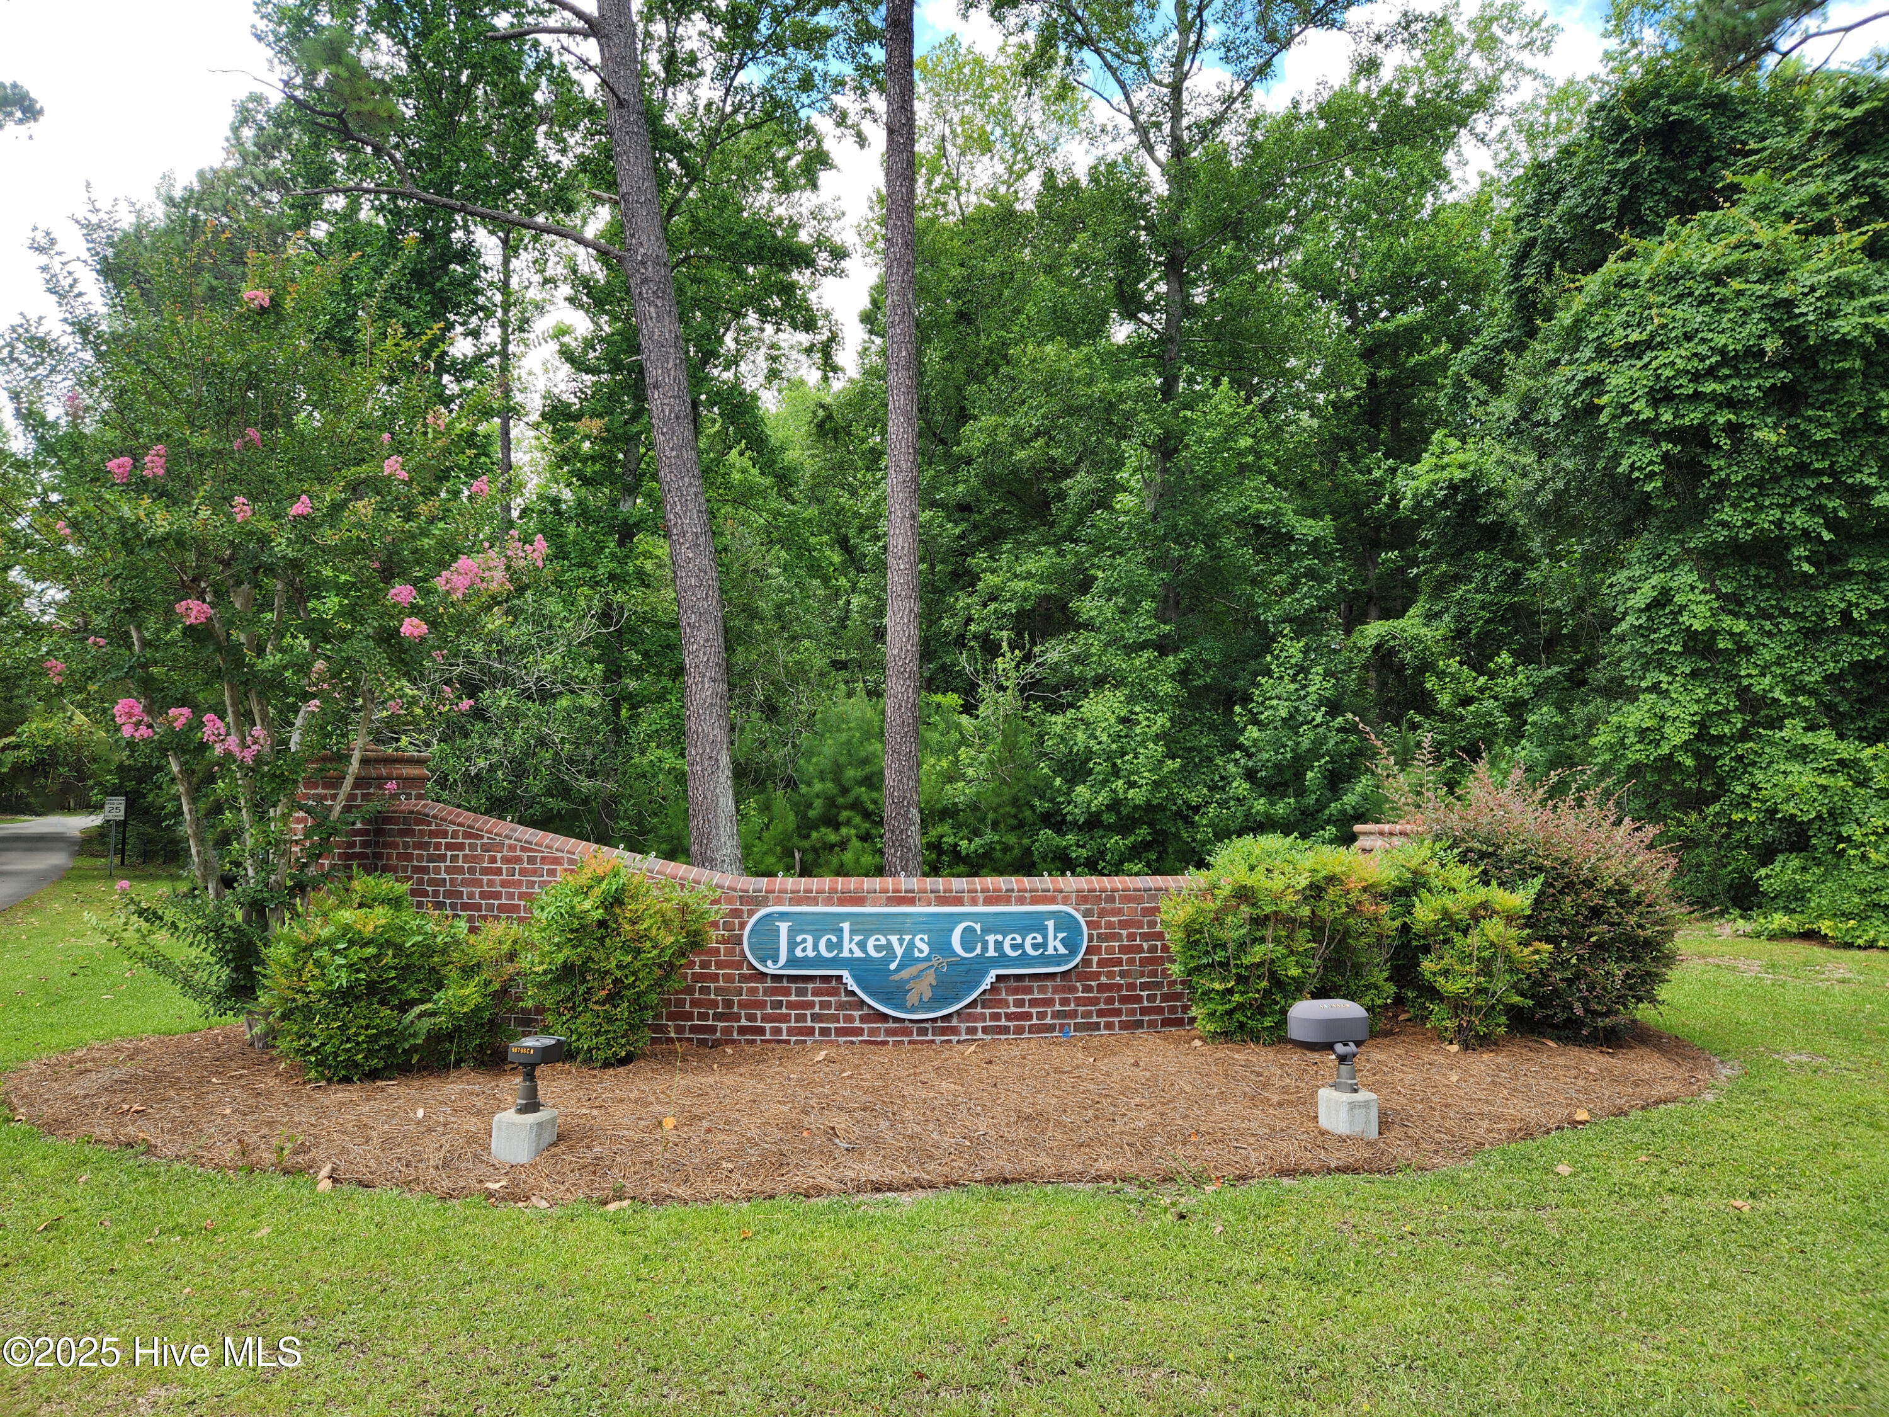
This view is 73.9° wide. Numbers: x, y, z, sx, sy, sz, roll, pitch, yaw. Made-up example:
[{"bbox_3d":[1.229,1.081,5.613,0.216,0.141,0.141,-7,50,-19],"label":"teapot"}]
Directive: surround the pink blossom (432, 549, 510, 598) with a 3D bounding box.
[{"bbox_3d":[-2.876,-0.815,7.657,0.462,0.306,0.320,0,-5,0],"label":"pink blossom"}]

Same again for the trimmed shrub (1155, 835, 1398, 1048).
[{"bbox_3d":[2.176,1.487,8.229,1.507,1.312,1.050,0,-5,0],"label":"trimmed shrub"}]

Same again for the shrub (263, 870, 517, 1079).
[{"bbox_3d":[-3.242,1.503,7.291,1.383,1.069,1.200,0,-5,0],"label":"shrub"}]

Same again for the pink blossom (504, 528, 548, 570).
[{"bbox_3d":[-2.574,-0.981,7.722,0.259,0.263,0.220,0,-5,0],"label":"pink blossom"}]

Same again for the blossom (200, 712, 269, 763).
[{"bbox_3d":[-4.278,0.178,7.564,0.397,0.311,0.300,0,-5,0],"label":"blossom"}]

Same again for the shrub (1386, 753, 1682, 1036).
[{"bbox_3d":[4.169,1.278,8.871,1.970,1.859,1.750,0,-5,0],"label":"shrub"}]

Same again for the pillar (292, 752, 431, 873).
[{"bbox_3d":[-4.090,1.207,8.742,0.670,1.921,0.670,-3,-6,32],"label":"pillar"}]

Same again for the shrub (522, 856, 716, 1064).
[{"bbox_3d":[-1.981,1.486,7.645,1.162,1.176,0.980,0,-5,0],"label":"shrub"}]

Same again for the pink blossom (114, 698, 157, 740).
[{"bbox_3d":[-4.880,0.067,7.575,0.245,0.249,0.220,0,-5,0],"label":"pink blossom"}]

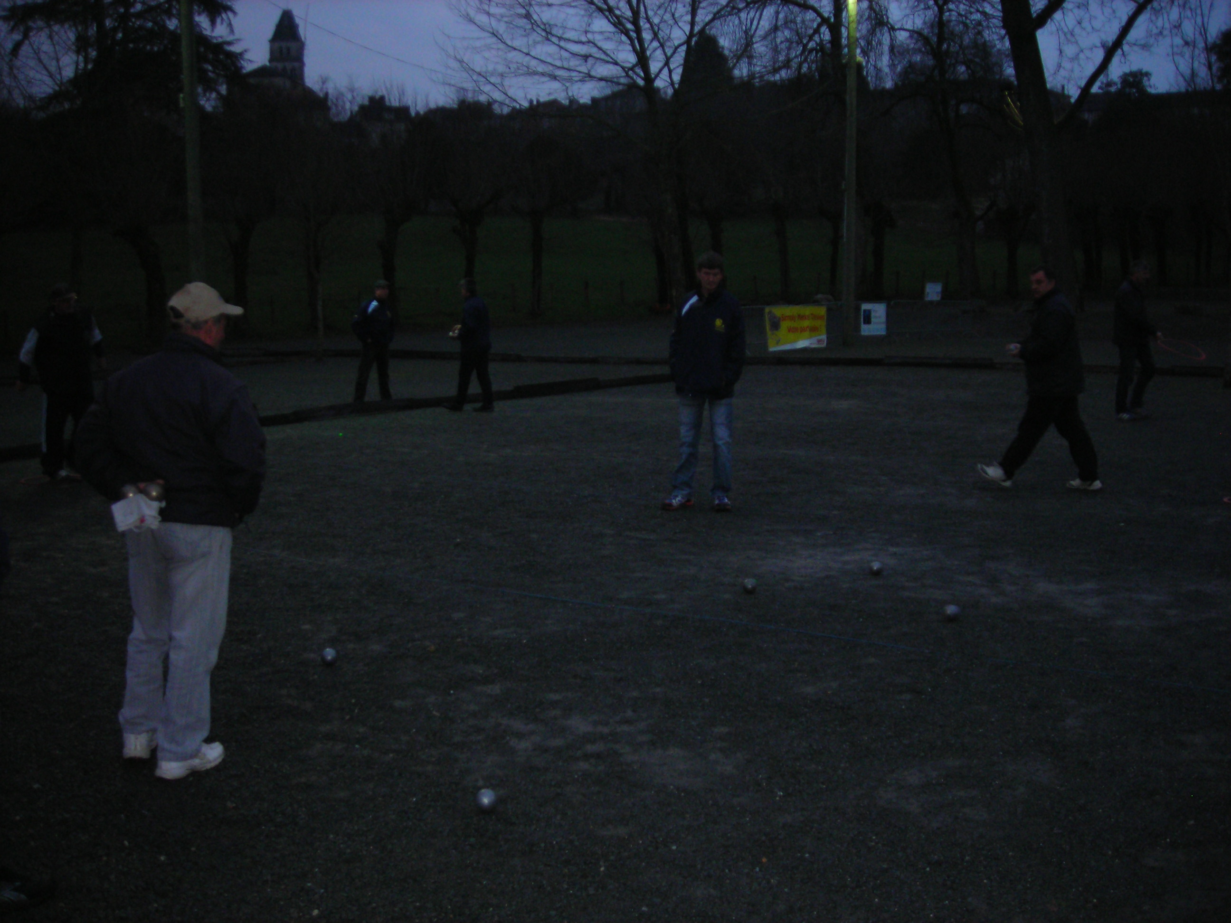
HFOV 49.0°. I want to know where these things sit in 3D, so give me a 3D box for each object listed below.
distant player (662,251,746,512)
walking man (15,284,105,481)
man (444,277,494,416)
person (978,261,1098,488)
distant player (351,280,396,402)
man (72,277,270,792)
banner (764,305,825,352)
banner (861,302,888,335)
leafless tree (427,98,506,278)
[{"bbox_3d":[0.648,-0.587,9.850,0.580,1.867,0.400,0,8,7],"label":"distant player"},{"bbox_3d":[-5.006,-0.724,12.179,0.720,1.736,0.450,-5,9,-28],"label":"walking man"},{"bbox_3d":[-1.929,-1.538,17.778,0.600,1.755,0.500,1,8,12],"label":"man"},{"bbox_3d":[3.363,-0.663,10.679,0.920,1.735,0.540,0,8,9],"label":"person"},{"bbox_3d":[-3.326,-1.637,18.580,0.520,1.721,0.460,-6,9,-30],"label":"distant player"},{"bbox_3d":[-1.602,0.248,4.877,0.620,1.768,0.430,3,9,28],"label":"man"},{"bbox_3d":[4.045,-2.992,30.236,1.600,0.926,0.040,-5,9,-27],"label":"banner"},{"bbox_3d":[5.914,-3.259,30.950,0.580,0.723,0.040,-2,8,-7],"label":"banner"},{"bbox_3d":[-5.402,-9.107,49.453,3.000,7.864,3.000,-1,8,0],"label":"leafless tree"}]

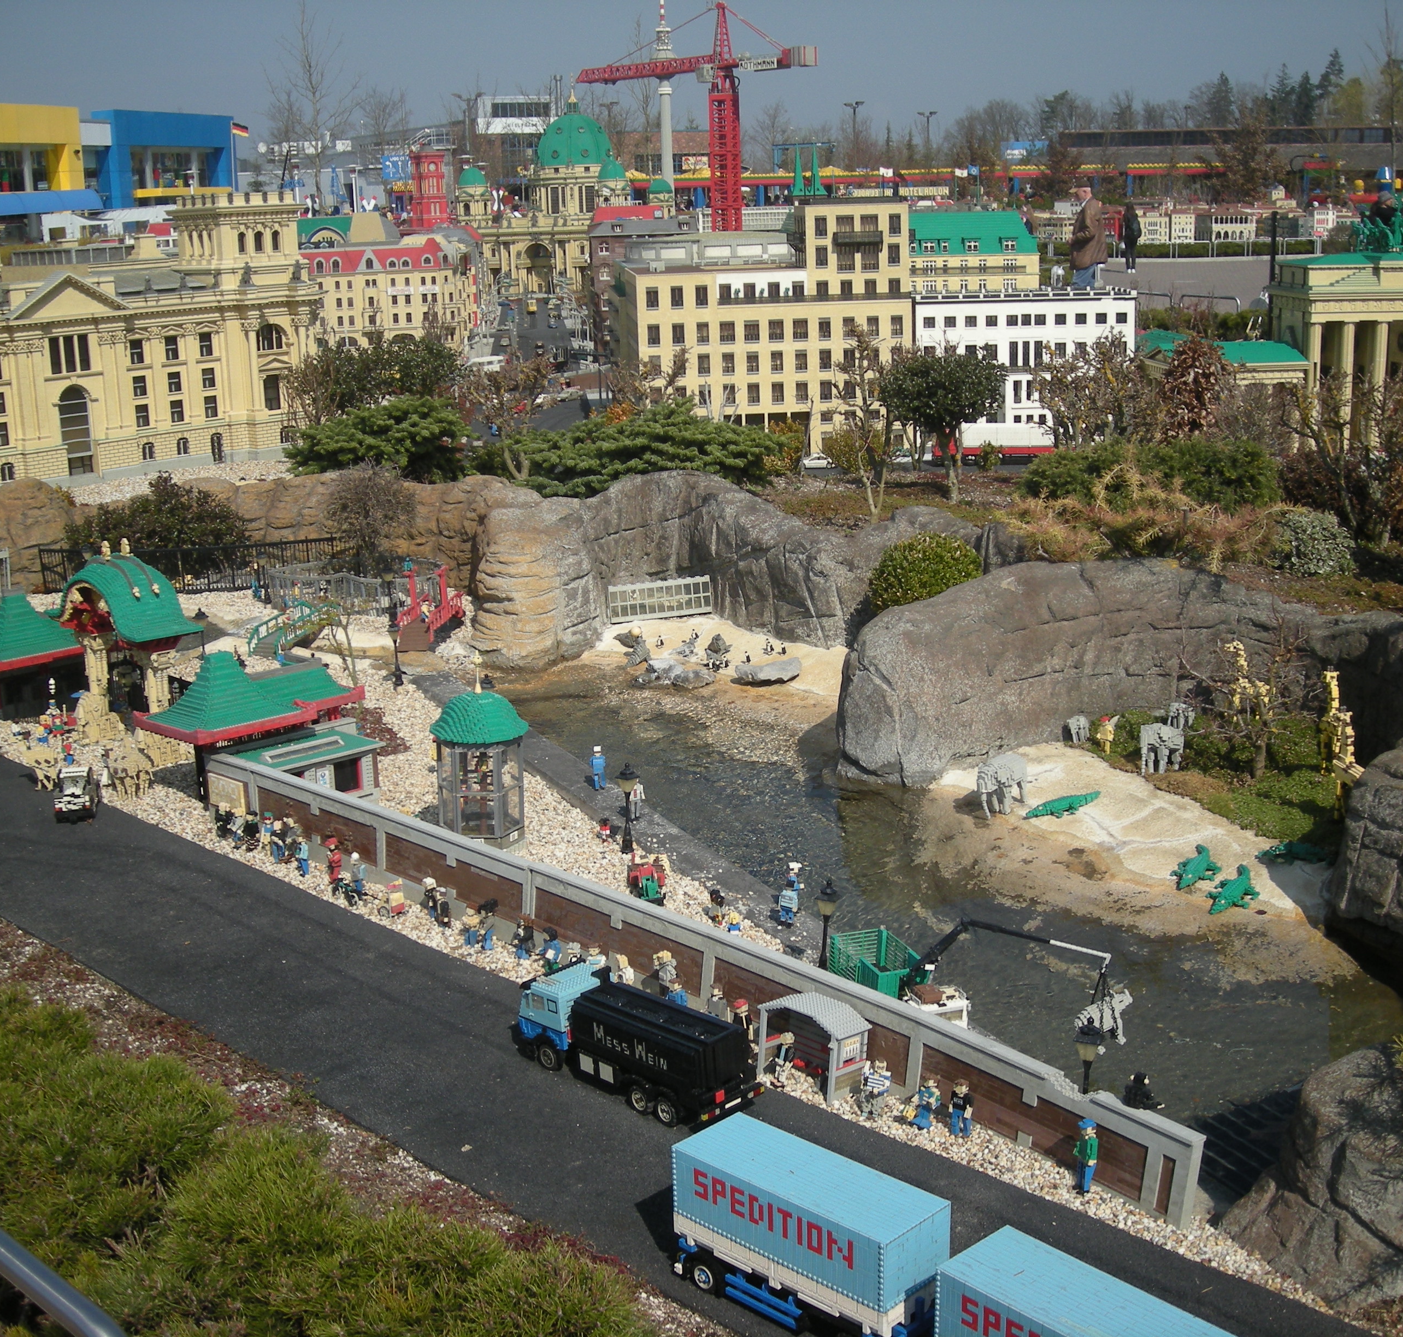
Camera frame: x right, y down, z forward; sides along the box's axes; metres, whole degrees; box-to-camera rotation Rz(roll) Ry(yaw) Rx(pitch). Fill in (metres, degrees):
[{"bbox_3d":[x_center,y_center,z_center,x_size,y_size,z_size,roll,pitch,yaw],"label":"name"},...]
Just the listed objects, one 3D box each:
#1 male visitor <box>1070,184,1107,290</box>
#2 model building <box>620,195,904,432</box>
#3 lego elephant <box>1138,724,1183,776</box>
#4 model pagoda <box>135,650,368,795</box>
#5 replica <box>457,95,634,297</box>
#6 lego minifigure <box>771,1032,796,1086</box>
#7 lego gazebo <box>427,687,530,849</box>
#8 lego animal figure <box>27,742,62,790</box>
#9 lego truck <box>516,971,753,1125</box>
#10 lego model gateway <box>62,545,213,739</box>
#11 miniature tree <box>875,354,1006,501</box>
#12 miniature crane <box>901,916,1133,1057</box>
[{"bbox_3d":[4.133,-4.343,19.422,0.420,1.770,0.500,-1,15,0],"label":"male visitor"},{"bbox_3d":[0.302,-1.867,9.729,1.400,1.280,1.100,-3,14,-7],"label":"model building"},{"bbox_3d":[1.116,0.189,4.356,0.080,0.122,0.130,8,18,34],"label":"lego elephant"},{"bbox_3d":[-1.155,0.102,4.676,0.320,0.332,0.520,12,20,43],"label":"model pagoda"},{"bbox_3d":[-1.918,-6.625,25.192,2.350,2.690,2.000,3,15,16],"label":"replica"},{"bbox_3d":[0.130,0.631,2.923,0.045,0.096,0.038,7,17,30],"label":"lego minifigure"},{"bbox_3d":[-0.495,0.205,4.027,0.220,0.363,0.205,-1,15,2],"label":"lego gazebo"},{"bbox_3d":[-1.679,0.251,4.591,0.118,0.110,0.038,12,19,42],"label":"lego animal figure"},{"bbox_3d":[-0.113,0.603,2.927,0.395,0.162,0.136,11,19,42],"label":"lego truck"},{"bbox_3d":[-1.521,-0.059,4.773,0.200,0.557,0.520,-15,20,-42],"label":"lego model gateway"},{"bbox_3d":[1.011,-1.020,7.570,0.540,0.637,0.500,-1,15,0],"label":"miniature tree"},{"bbox_3d":[0.518,0.510,2.964,0.400,0.190,0.085,7,17,31],"label":"miniature crane"}]

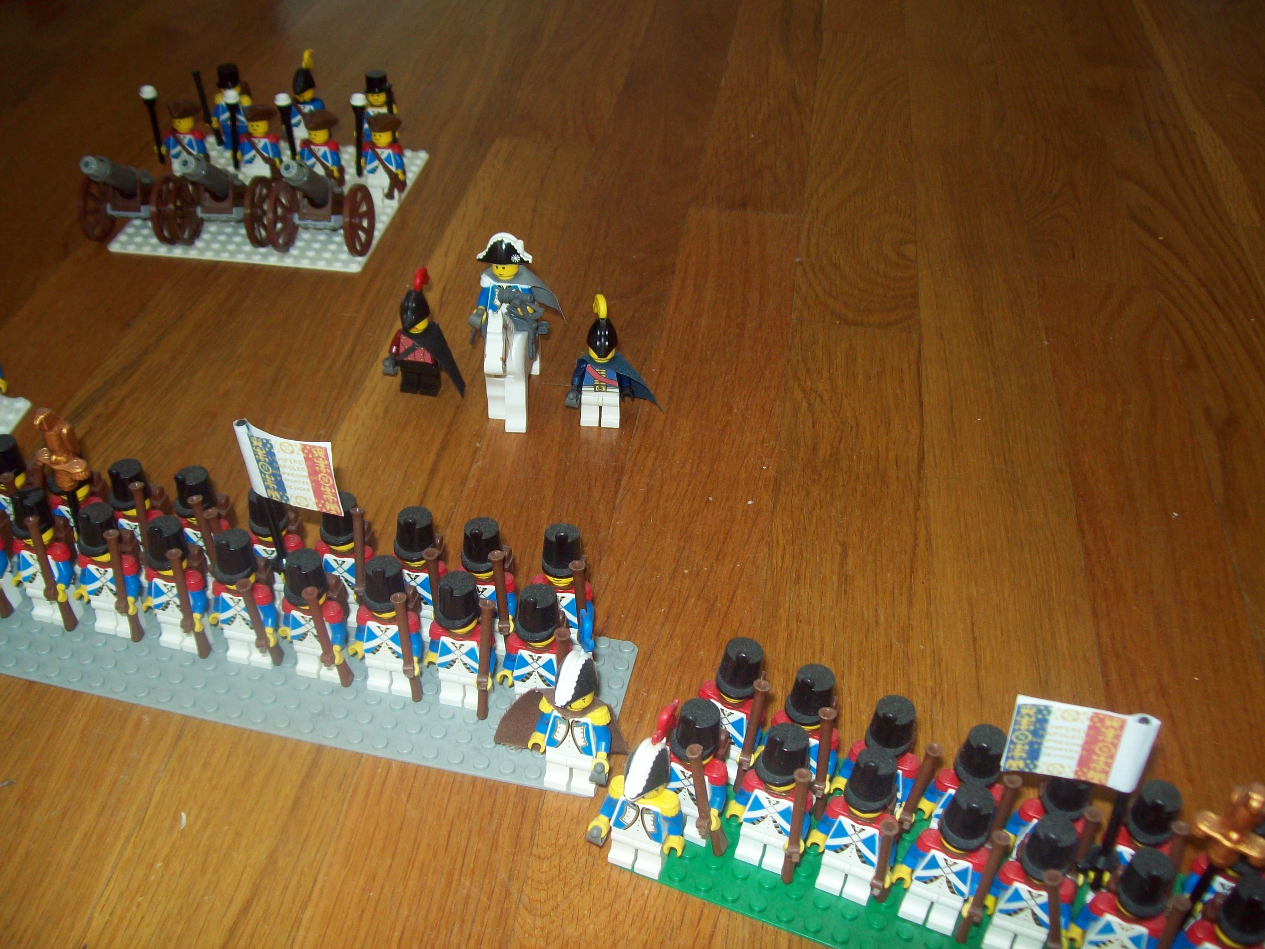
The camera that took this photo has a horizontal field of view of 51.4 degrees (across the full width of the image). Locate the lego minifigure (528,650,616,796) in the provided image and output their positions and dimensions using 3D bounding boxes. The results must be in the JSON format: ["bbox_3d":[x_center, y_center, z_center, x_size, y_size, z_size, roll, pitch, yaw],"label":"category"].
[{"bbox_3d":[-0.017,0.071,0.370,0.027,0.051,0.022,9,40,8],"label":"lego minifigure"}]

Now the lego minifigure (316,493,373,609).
[{"bbox_3d":[-0.092,0.028,0.419,0.025,0.050,0.022,9,40,8],"label":"lego minifigure"}]

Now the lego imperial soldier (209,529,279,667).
[{"bbox_3d":[-0.120,0.039,0.405,0.025,0.050,0.022,9,40,8],"label":"lego imperial soldier"}]

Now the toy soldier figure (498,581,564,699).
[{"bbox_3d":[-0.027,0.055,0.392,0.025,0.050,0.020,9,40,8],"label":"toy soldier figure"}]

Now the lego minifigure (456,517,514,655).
[{"bbox_3d":[-0.046,0.036,0.413,0.025,0.050,0.022,9,40,8],"label":"lego minifigure"}]

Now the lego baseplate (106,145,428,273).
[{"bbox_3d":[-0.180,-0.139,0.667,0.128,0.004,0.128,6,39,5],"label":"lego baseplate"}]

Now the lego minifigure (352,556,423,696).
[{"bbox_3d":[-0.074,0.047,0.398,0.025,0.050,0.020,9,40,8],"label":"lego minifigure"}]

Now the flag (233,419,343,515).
[{"bbox_3d":[-0.100,-0.001,0.381,0.031,0.027,0.008,12,40,12],"label":"flag"}]

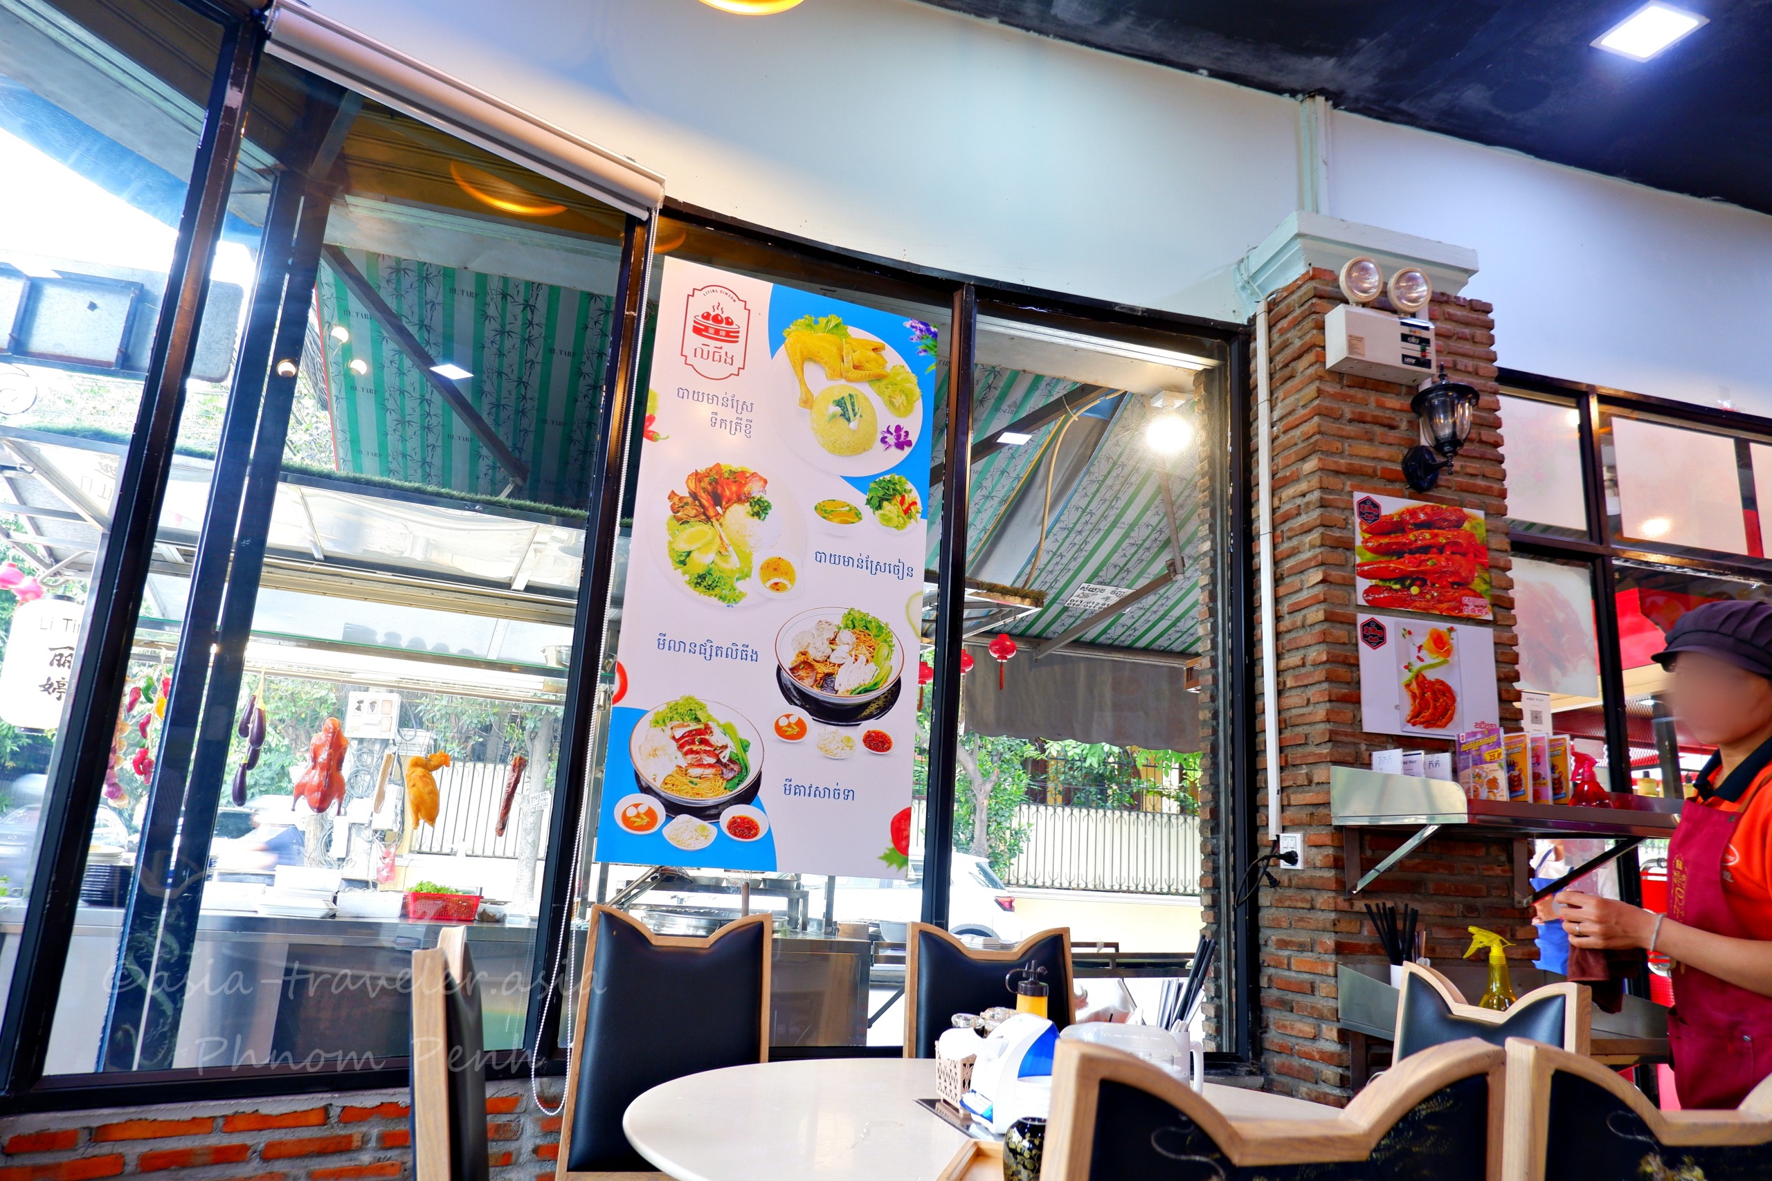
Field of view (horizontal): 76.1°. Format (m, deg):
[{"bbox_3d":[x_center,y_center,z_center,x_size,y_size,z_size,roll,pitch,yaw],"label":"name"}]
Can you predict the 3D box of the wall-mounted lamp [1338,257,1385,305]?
[{"bbox_3d":[1.273,-0.830,3.031,0.118,0.118,0.085,5,-3,-7],"label":"wall-mounted lamp"}]

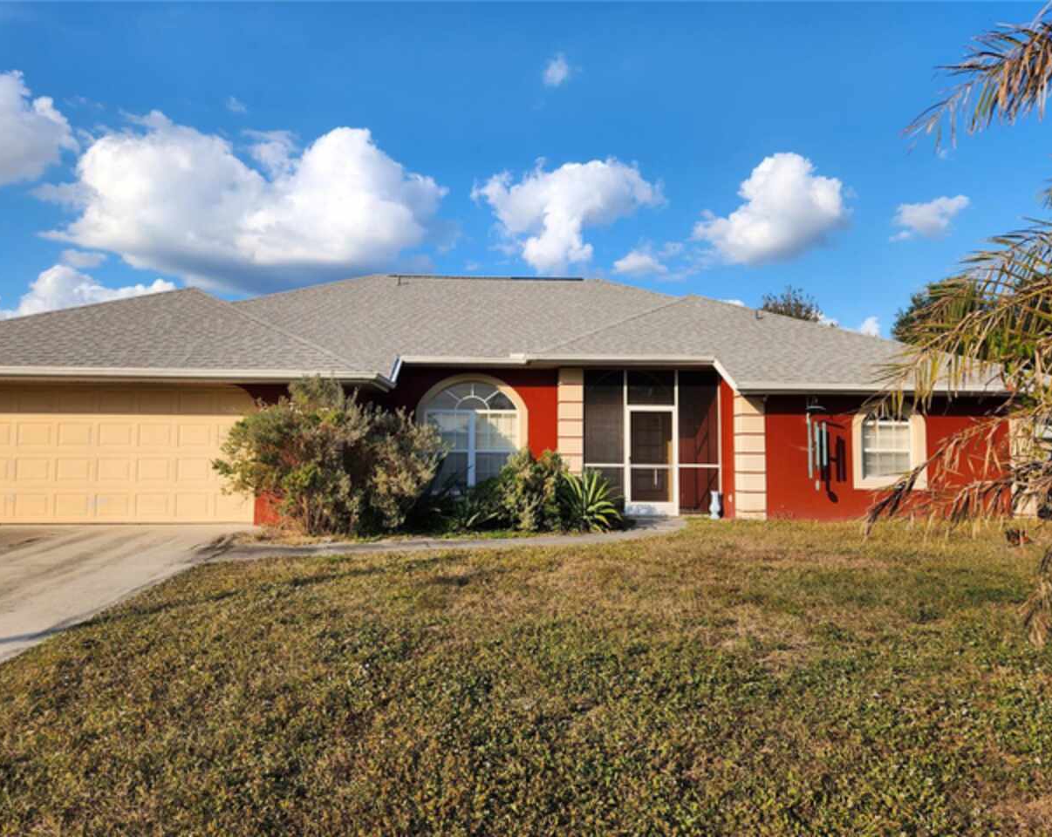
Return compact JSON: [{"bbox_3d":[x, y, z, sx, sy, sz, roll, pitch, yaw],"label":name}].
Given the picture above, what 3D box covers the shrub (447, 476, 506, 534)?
[{"bbox_3d":[-0.780,1.340,11.500,0.930,0.830,0.870,0,-3,0],"label":"shrub"}]

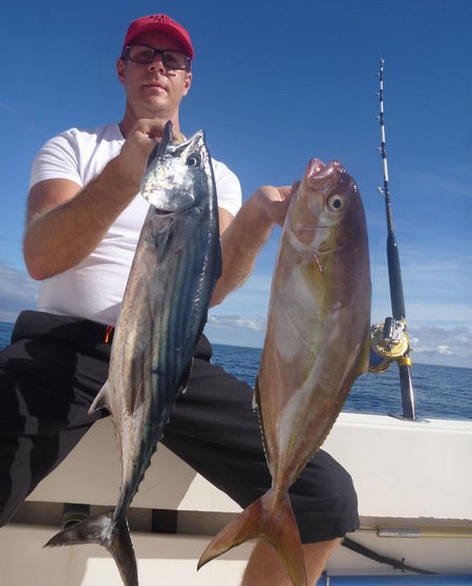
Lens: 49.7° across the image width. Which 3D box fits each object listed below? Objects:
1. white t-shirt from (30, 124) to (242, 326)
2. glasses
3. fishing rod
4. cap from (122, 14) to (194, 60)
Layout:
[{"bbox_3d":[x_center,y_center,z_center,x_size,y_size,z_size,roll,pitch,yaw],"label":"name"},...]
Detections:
[{"bbox_3d":[-0.239,-0.162,1.224,0.510,0.530,0.280,7,-2,-16],"label":"white t-shirt"},{"bbox_3d":[-0.196,-0.537,1.216,0.145,0.046,0.140,3,4,-16],"label":"glasses"},{"bbox_3d":[0.519,-0.291,1.802,0.140,1.680,0.130,8,-29,-4],"label":"fishing rod"},{"bbox_3d":[-0.188,-0.609,1.228,0.175,0.145,0.270,3,4,-16],"label":"cap"}]

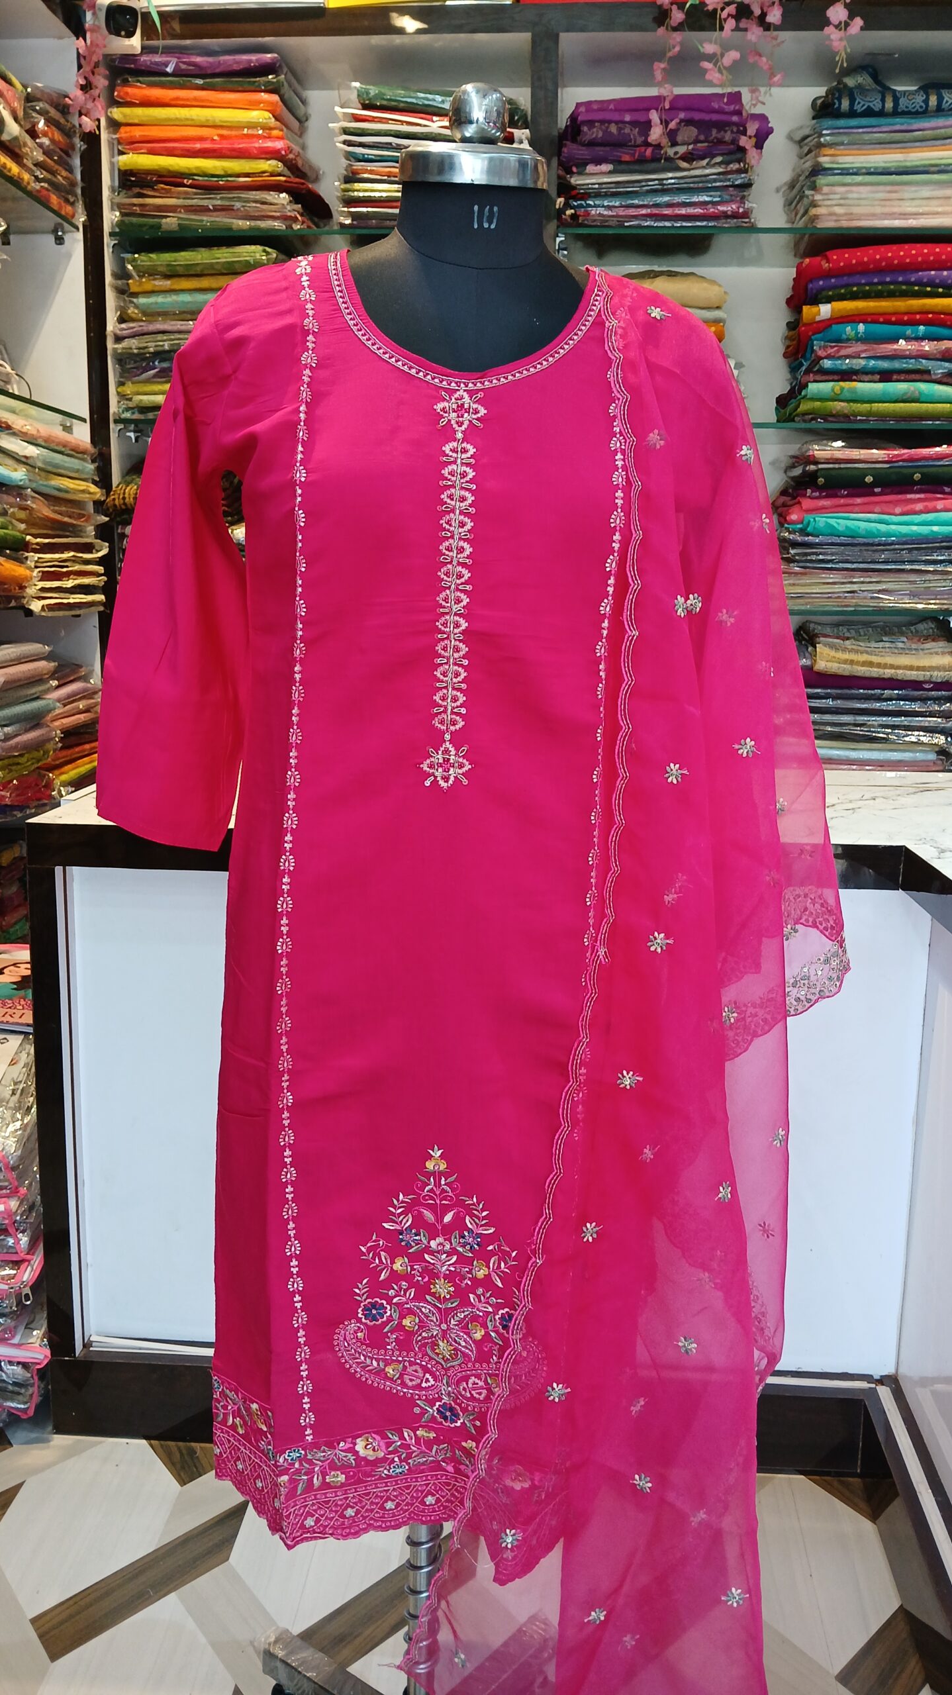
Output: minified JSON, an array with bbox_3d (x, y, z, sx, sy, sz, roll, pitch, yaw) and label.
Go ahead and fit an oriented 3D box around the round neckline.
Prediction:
[{"bbox_3d":[-0.007,-0.420,1.015,0.215,0.122,0.110,1,9,0],"label":"round neckline"}]

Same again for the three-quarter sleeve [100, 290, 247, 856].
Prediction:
[{"bbox_3d":[-0.258,-0.226,1.080,0.125,0.450,0.120,6,9,-1],"label":"three-quarter sleeve"}]

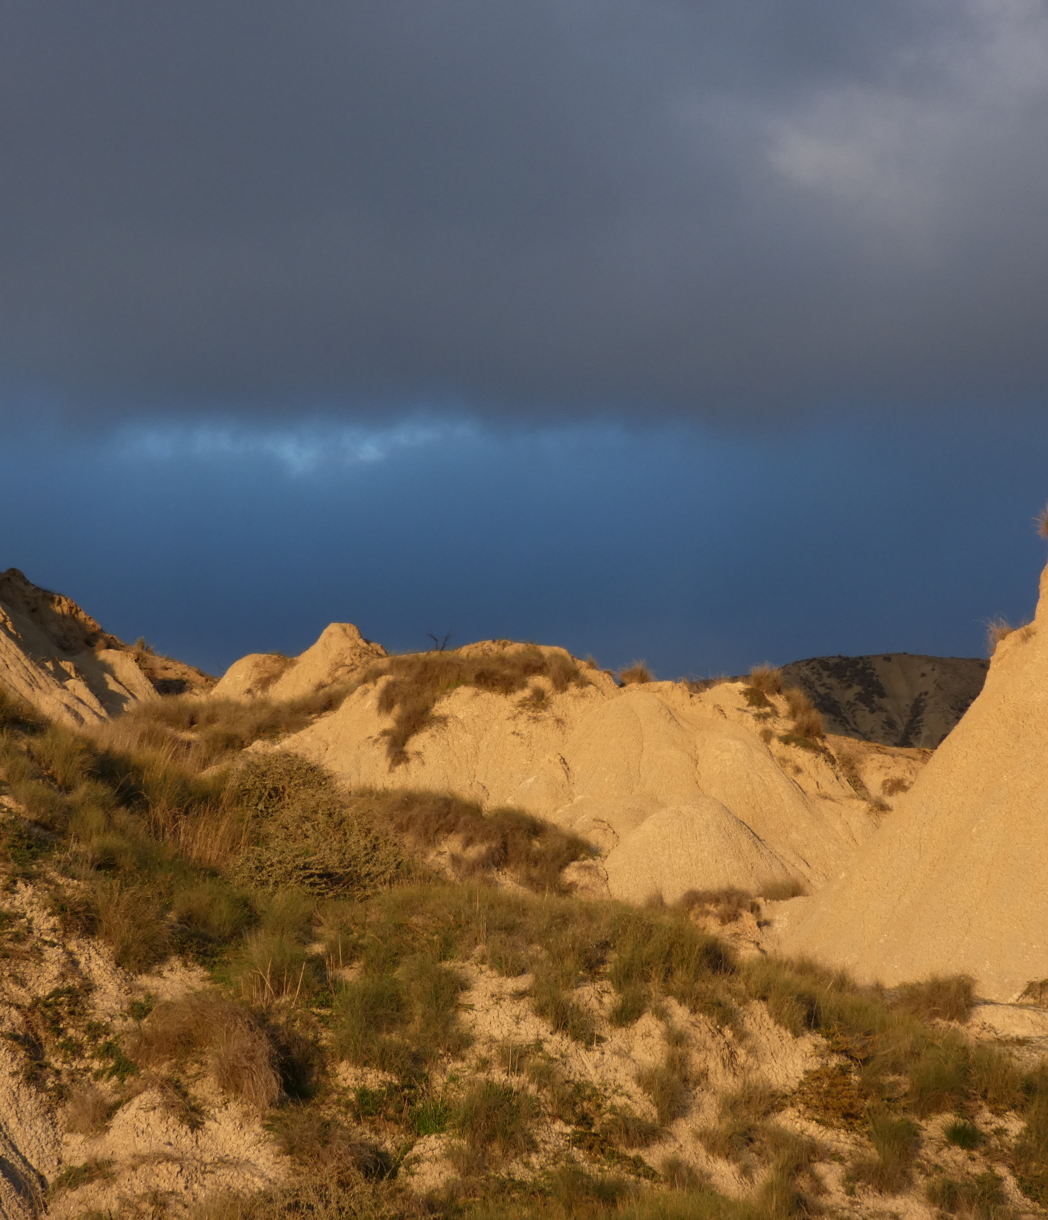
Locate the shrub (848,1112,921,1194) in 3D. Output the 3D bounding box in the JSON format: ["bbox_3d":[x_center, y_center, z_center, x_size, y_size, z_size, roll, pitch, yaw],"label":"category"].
[{"bbox_3d":[3.116,4.705,31.000,0.640,0.692,0.595,0,-2,0],"label":"shrub"}]

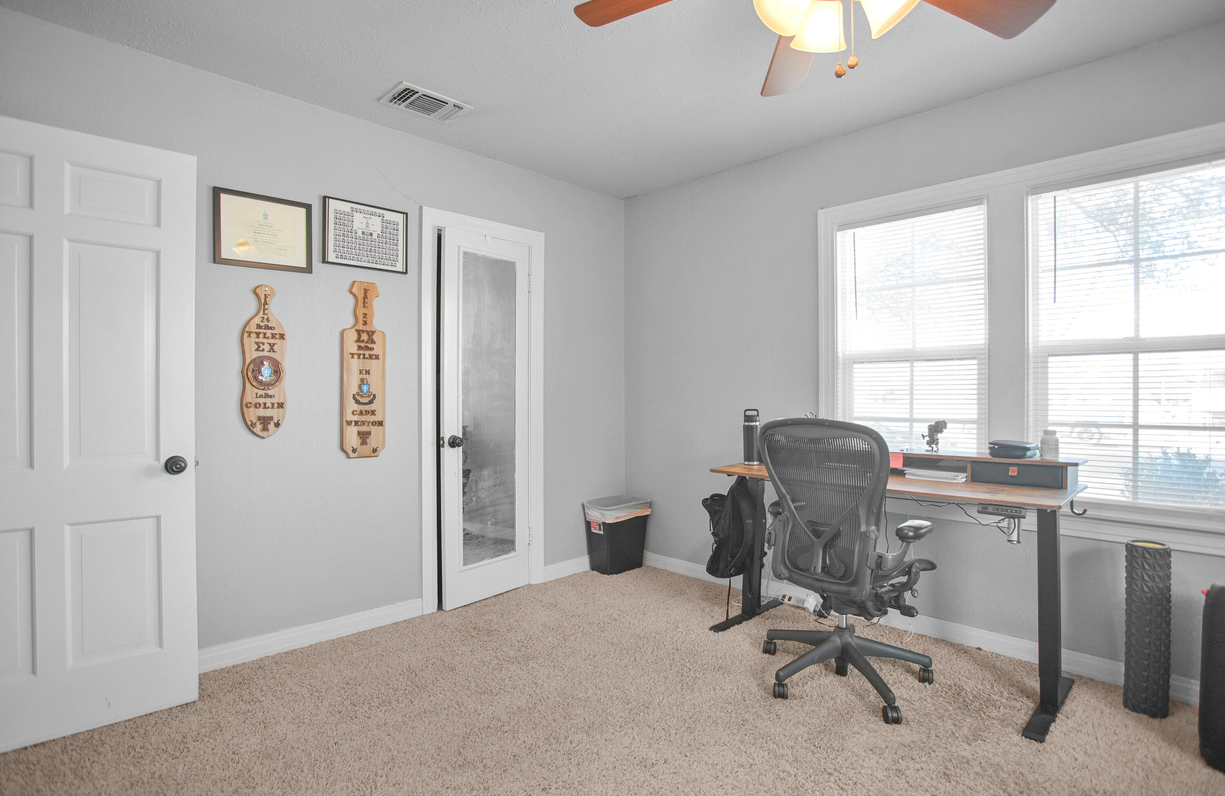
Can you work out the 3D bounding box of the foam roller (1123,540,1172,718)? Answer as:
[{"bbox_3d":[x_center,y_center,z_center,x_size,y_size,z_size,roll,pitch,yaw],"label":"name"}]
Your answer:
[{"bbox_3d":[1.915,0.822,2.070,0.125,0.596,0.125,0,0,42],"label":"foam roller"}]

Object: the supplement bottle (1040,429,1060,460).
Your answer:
[{"bbox_3d":[1.752,0.186,2.315,0.060,0.125,0.060,0,0,42],"label":"supplement bottle"}]

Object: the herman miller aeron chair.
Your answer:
[{"bbox_3d":[0.908,0.600,2.300,0.665,1.040,0.675,0,0,-41],"label":"herman miller aeron chair"}]

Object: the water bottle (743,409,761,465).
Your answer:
[{"bbox_3d":[0.706,0.200,2.930,0.081,0.280,0.081,0,0,42],"label":"water bottle"}]

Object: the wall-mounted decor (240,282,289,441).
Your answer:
[{"bbox_3d":[-1.506,-0.157,2.501,0.172,0.660,0.022,0,0,-41],"label":"wall-mounted decor"}]

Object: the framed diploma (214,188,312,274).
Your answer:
[{"bbox_3d":[-1.502,-0.713,2.504,0.372,0.315,0.022,0,0,-41],"label":"framed diploma"}]

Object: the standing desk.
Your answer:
[{"bbox_3d":[1.157,0.685,2.545,1.380,0.870,0.640,0,0,42],"label":"standing desk"}]

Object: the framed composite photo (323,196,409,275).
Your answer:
[{"bbox_3d":[-1.181,-0.773,2.785,0.390,0.310,0.020,0,0,-41],"label":"framed composite photo"}]

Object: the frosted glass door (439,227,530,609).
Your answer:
[{"bbox_3d":[-0.692,0.105,3.217,0.037,1.993,0.575,0,0,43],"label":"frosted glass door"}]

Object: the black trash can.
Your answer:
[{"bbox_3d":[0.030,0.905,3.800,0.375,0.430,0.265,0,0,-41],"label":"black trash can"}]

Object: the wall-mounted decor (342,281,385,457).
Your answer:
[{"bbox_3d":[-1.192,-0.136,2.776,0.200,0.840,0.022,0,0,-41],"label":"wall-mounted decor"}]

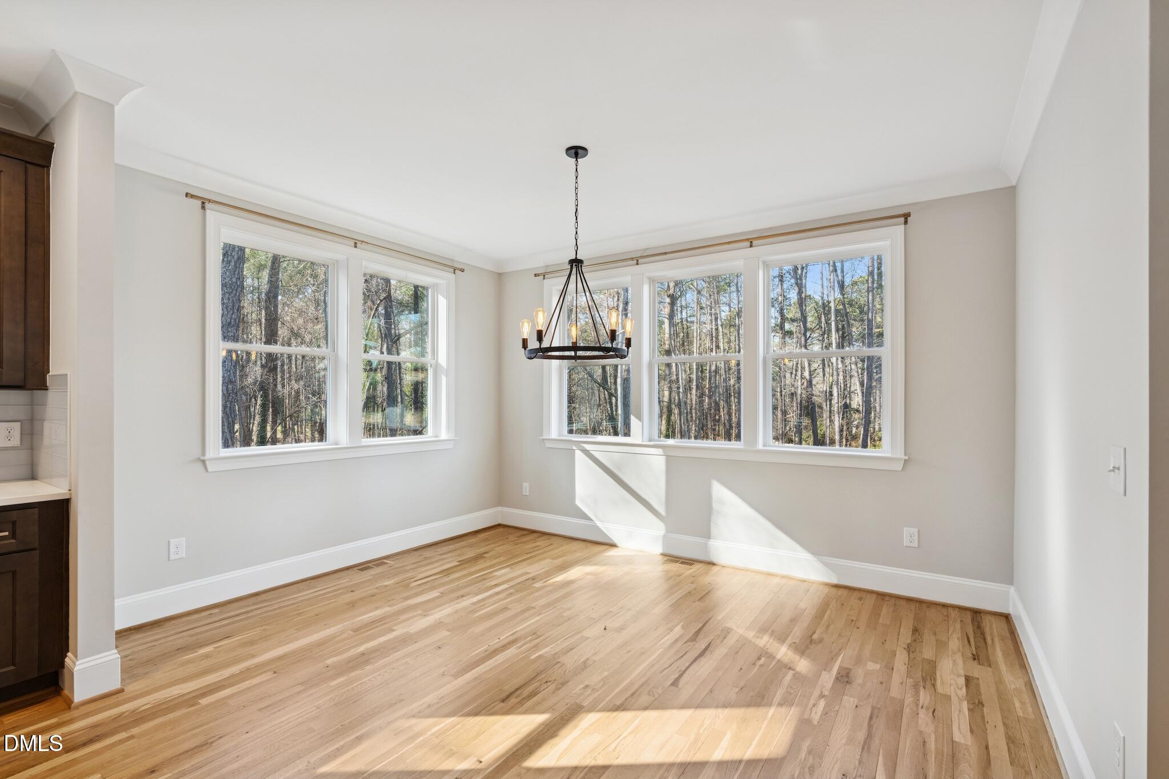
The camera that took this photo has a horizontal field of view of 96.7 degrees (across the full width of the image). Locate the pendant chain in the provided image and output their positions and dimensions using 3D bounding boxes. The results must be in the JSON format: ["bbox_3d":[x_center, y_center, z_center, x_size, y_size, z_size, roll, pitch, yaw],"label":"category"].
[{"bbox_3d":[-0.045,-1.025,2.925,0.023,0.585,0.023,0,-1,34],"label":"pendant chain"}]

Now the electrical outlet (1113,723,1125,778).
[{"bbox_3d":[1.367,0.928,1.324,0.008,0.117,0.075,0,-1,34],"label":"electrical outlet"}]

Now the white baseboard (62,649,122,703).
[{"bbox_3d":[-2.164,1.245,2.290,0.150,0.180,0.155,0,-1,34],"label":"white baseboard"}]

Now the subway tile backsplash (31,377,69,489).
[{"bbox_3d":[-2.541,0.189,2.469,0.633,0.510,0.012,0,-1,34],"label":"subway tile backsplash"}]

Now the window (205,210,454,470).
[{"bbox_3d":[-1.804,-0.285,4.111,0.070,1.653,2.095,0,-1,34],"label":"window"}]

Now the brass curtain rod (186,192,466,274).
[{"bbox_3d":[-1.731,-1.127,3.954,0.040,0.035,2.175,0,-1,34],"label":"brass curtain rod"}]

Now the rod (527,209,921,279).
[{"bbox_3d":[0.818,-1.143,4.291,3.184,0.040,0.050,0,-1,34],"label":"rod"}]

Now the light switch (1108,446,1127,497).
[{"bbox_3d":[1.425,0.215,1.401,0.016,0.125,0.126,0,-1,34],"label":"light switch"}]

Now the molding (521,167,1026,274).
[{"bbox_3d":[0.848,-1.295,4.316,4.213,0.116,0.090,0,-1,34],"label":"molding"}]

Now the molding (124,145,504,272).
[{"bbox_3d":[-1.743,-1.308,4.156,0.090,0.116,3.246,0,-1,34],"label":"molding"}]

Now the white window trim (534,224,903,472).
[{"bbox_3d":[0.851,-0.266,4.245,3.029,1.625,0.100,0,-1,34],"label":"white window trim"}]

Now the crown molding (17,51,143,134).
[{"bbox_3d":[-2.368,-1.309,2.423,0.736,0.105,0.288,0,-1,34],"label":"crown molding"}]

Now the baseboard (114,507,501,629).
[{"bbox_3d":[-1.782,1.290,4.140,0.022,0.173,3.246,0,-1,34],"label":"baseboard"}]

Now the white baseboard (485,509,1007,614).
[{"bbox_3d":[0.833,1.279,4.209,4.126,0.183,0.018,0,-1,34],"label":"white baseboard"}]

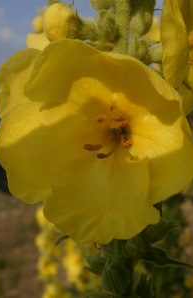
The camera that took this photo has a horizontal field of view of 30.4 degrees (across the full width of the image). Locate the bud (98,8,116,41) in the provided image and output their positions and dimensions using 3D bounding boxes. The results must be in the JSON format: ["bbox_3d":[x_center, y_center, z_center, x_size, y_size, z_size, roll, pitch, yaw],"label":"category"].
[{"bbox_3d":[0.003,-0.037,0.106,0.007,0.011,0.006,0,-4,0],"label":"bud"}]

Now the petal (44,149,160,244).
[{"bbox_3d":[0.002,0.012,0.092,0.028,0.024,0.010,0,-15,5],"label":"petal"}]

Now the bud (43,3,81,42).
[{"bbox_3d":[-0.009,-0.034,0.097,0.011,0.011,0.010,0,-4,0],"label":"bud"}]

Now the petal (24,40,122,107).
[{"bbox_3d":[-0.006,-0.019,0.090,0.024,0.014,0.012,-1,27,-7],"label":"petal"}]

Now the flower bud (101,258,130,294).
[{"bbox_3d":[0.005,0.038,0.105,0.009,0.011,0.009,0,-4,0],"label":"flower bud"}]

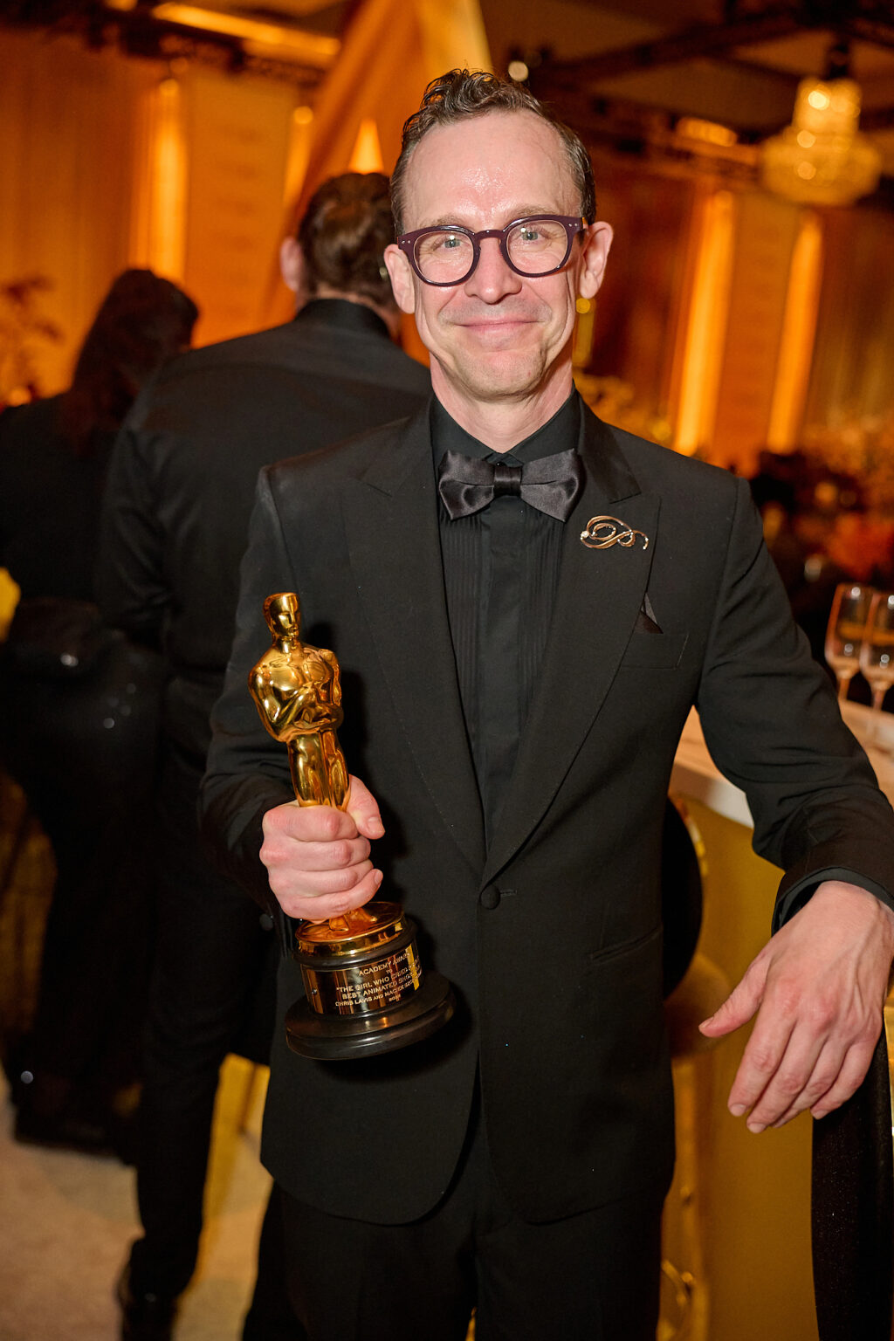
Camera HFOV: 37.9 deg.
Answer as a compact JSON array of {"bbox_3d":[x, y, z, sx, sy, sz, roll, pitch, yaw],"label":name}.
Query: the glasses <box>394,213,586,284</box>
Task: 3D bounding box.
[{"bbox_3d":[0.040,-0.340,1.070,0.142,0.046,0.145,-3,14,6],"label":"glasses"}]

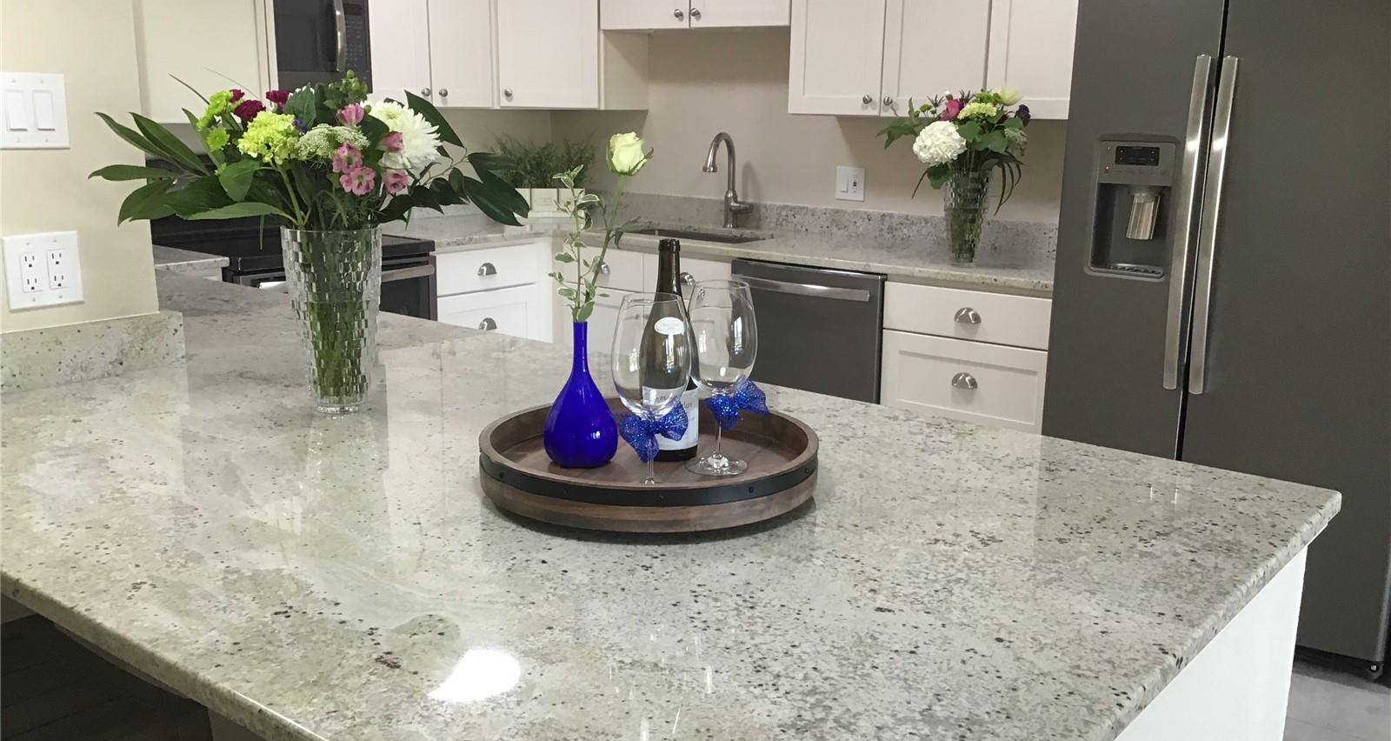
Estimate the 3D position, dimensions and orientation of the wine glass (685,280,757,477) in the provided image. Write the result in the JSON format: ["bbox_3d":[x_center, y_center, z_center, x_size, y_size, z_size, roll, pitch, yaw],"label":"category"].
[{"bbox_3d":[0.032,0.010,1.641,0.096,0.245,0.096,1,12,0],"label":"wine glass"}]

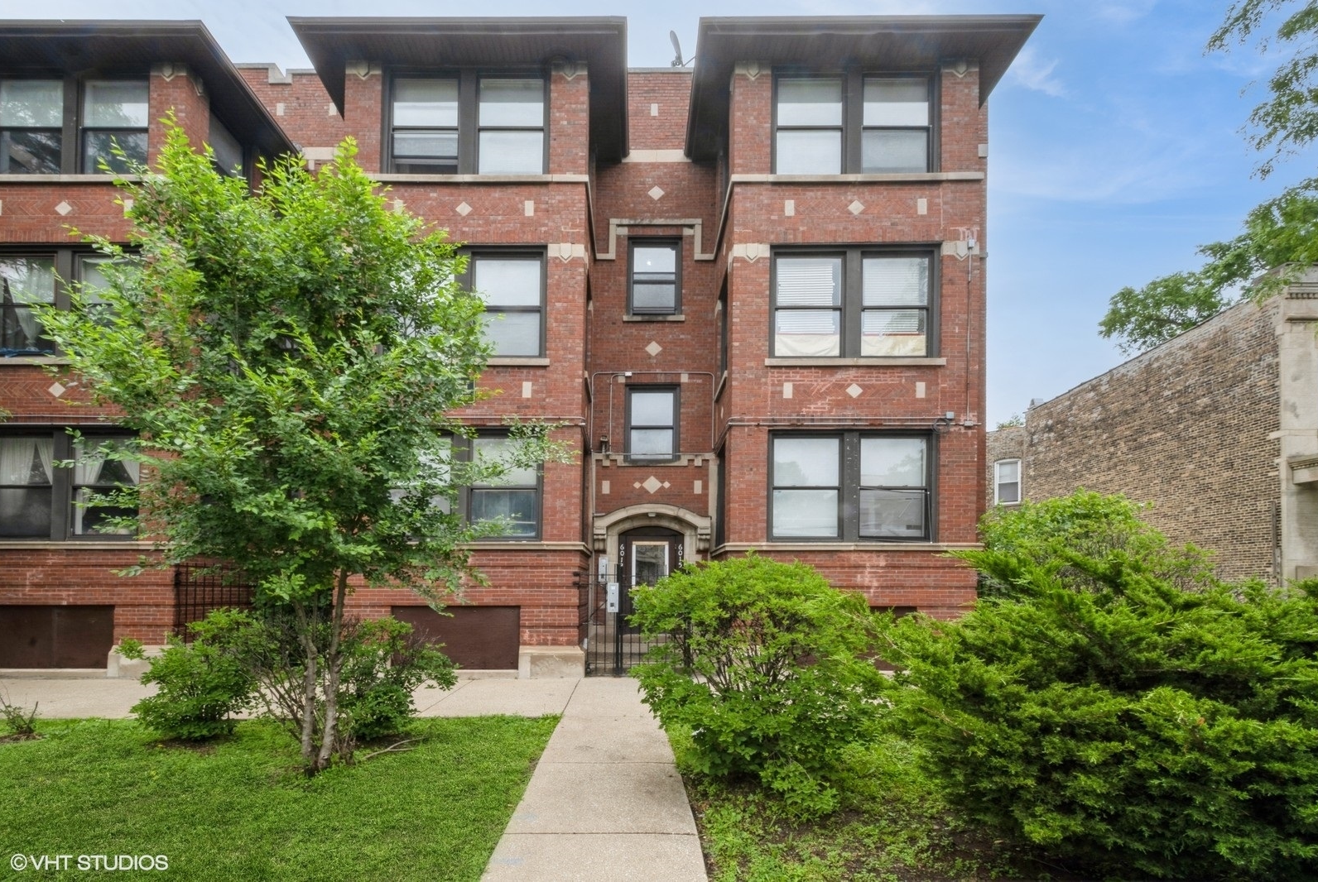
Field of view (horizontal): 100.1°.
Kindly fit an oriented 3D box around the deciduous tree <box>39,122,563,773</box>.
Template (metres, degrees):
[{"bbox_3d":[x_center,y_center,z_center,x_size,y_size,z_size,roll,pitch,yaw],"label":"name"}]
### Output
[{"bbox_3d":[-2.953,0.055,4.550,4.327,5.365,3.600,1,0,0],"label":"deciduous tree"}]

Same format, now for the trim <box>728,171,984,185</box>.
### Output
[{"bbox_3d":[3.260,-4.342,9.100,4.150,0.140,0.180,1,-1,0],"label":"trim"}]

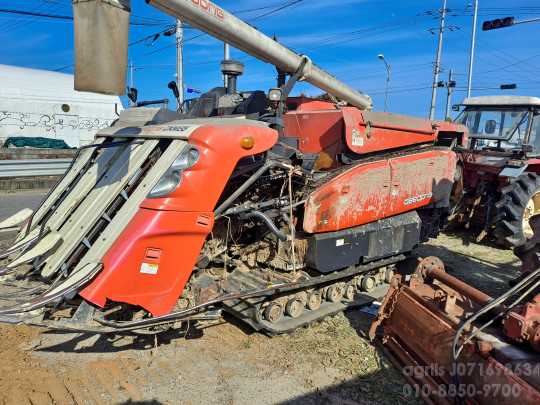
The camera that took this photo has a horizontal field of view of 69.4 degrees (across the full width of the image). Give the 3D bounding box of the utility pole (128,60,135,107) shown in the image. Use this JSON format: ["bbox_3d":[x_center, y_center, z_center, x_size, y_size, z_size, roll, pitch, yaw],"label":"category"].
[{"bbox_3d":[-15.345,-10.183,43.727,0.260,10.950,0.260,1,8,0],"label":"utility pole"}]

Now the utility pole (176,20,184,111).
[{"bbox_3d":[-3.805,-5.478,16.571,0.270,9.300,0.270,1,8,0],"label":"utility pole"}]

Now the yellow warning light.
[{"bbox_3d":[-0.159,-0.416,2.750,0.095,0.093,0.060,-5,10,-37],"label":"yellow warning light"}]

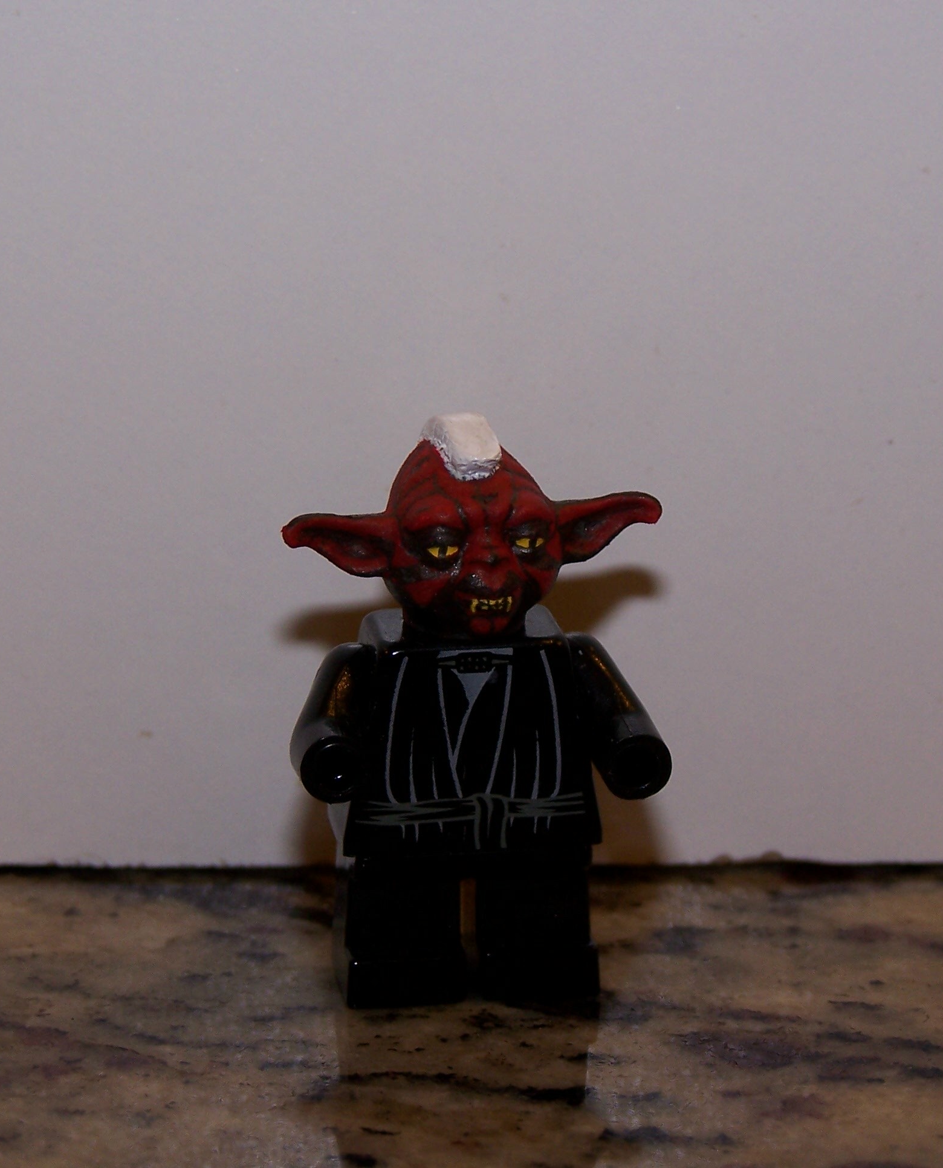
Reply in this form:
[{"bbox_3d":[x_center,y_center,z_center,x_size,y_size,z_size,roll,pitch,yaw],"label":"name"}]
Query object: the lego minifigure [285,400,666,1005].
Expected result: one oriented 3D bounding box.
[{"bbox_3d":[0.000,0.007,0.224,0.024,0.036,0.013,-2,16,-9],"label":"lego minifigure"}]

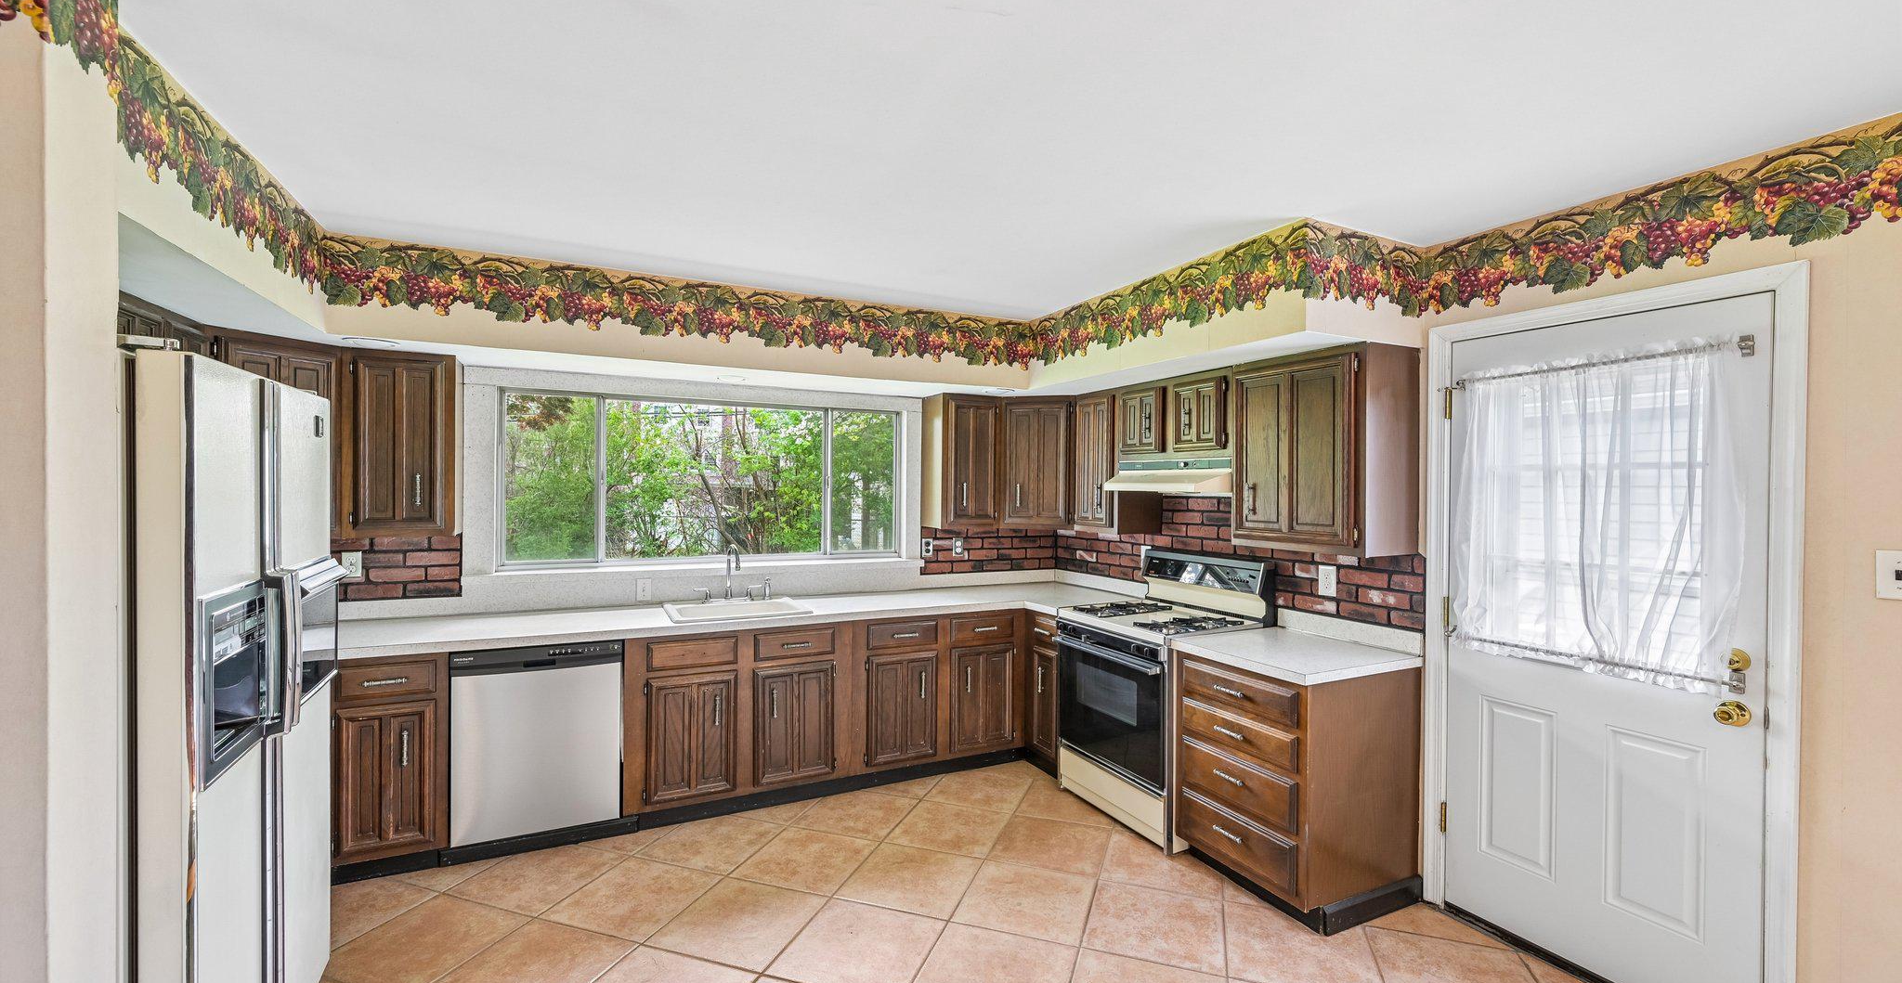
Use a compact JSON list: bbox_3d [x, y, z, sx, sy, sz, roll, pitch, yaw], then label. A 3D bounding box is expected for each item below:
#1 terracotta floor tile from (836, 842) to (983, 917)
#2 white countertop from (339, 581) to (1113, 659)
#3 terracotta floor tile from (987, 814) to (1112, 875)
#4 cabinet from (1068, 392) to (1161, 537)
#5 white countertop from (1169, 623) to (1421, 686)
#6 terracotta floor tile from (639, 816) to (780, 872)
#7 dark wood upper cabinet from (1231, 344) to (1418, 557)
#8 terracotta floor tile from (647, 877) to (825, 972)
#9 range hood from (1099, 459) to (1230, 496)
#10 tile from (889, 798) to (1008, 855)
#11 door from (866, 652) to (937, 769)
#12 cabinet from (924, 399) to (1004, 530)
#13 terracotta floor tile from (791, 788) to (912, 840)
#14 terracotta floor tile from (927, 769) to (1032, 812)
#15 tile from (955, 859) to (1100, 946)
[{"bbox_3d":[-0.149,1.510,2.878,0.452,0.010,0.452,0,0,19],"label":"terracotta floor tile"},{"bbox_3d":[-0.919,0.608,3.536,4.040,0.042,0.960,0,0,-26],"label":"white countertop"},{"bbox_3d":[0.433,1.530,3.197,0.455,0.010,0.455,1,0,19],"label":"terracotta floor tile"},{"bbox_3d":[0.931,-0.162,4.148,0.330,0.780,0.392,1,0,-27],"label":"cabinet"},{"bbox_3d":[1.325,0.630,2.876,0.650,0.040,0.630,0,0,-26],"label":"white countertop"},{"bbox_3d":[-1.028,1.516,3.200,0.455,0.010,0.455,1,0,19],"label":"terracotta floor tile"},{"bbox_3d":[1.467,-0.146,2.945,0.350,0.764,0.600,0,0,-26],"label":"dark wood upper cabinet"},{"bbox_3d":[-0.736,1.520,2.613,0.457,0.010,0.457,0,0,19],"label":"terracotta floor tile"},{"bbox_3d":[1.131,-0.068,3.603,0.465,0.162,0.755,1,0,-27],"label":"range hood"},{"bbox_3d":[0.000,1.524,3.341,0.457,0.010,0.457,0,0,19],"label":"tile"},{"bbox_3d":[-0.241,1.082,3.710,0.370,0.533,0.025,0,0,-26],"label":"door"},{"bbox_3d":[0.068,-0.170,4.457,0.390,0.780,0.310,1,0,-27],"label":"cabinet"},{"bbox_3d":[-0.436,1.507,3.457,0.452,0.010,0.452,0,0,19],"label":"terracotta floor tile"},{"bbox_3d":[0.142,1.527,3.782,0.455,0.010,0.455,1,0,19],"label":"terracotta floor tile"},{"bbox_3d":[0.286,1.529,2.759,0.455,0.010,0.455,1,0,19],"label":"tile"}]

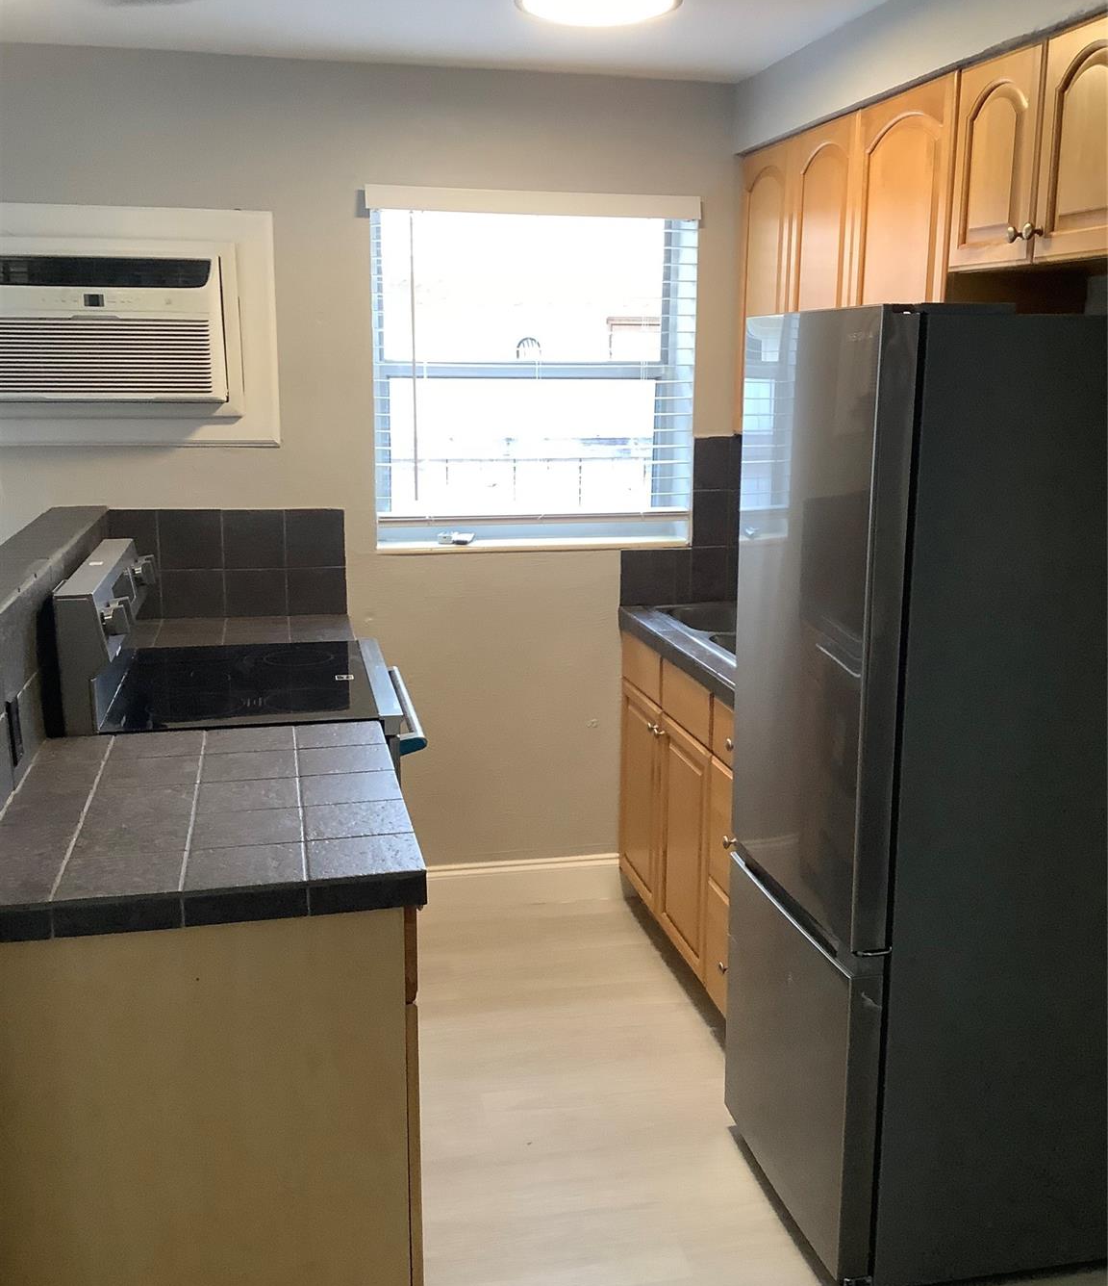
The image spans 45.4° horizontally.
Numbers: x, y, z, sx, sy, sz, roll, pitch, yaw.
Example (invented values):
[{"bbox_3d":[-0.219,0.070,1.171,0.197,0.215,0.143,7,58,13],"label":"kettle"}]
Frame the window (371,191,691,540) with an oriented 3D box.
[{"bbox_3d":[-0.053,-0.744,3.691,0.915,0.965,0.130,-2,12,-12],"label":"window"}]

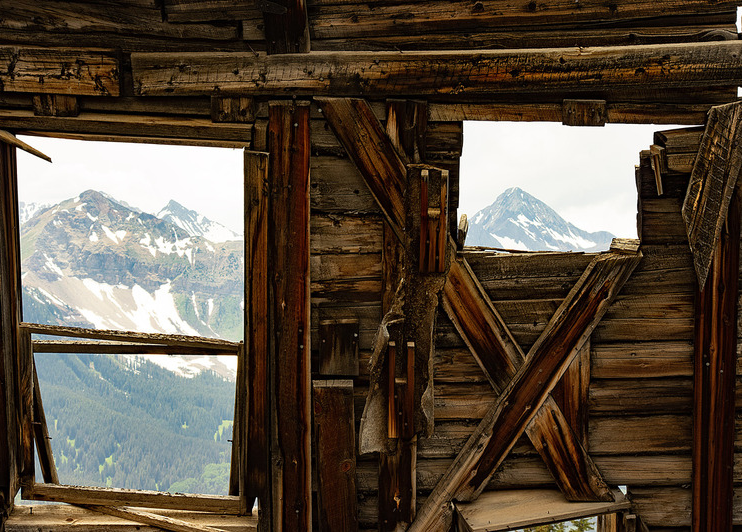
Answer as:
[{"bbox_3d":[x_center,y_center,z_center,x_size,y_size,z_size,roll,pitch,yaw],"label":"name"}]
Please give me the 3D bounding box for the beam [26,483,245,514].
[{"bbox_3d":[-0.920,0.909,9.073,0.864,0.066,0.055,3,6,0],"label":"beam"}]

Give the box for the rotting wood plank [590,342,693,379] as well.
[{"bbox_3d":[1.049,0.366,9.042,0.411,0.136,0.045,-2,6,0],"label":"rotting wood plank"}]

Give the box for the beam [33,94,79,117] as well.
[{"bbox_3d":[-1.144,-0.583,8.469,0.165,0.085,0.050,0,5,2],"label":"beam"}]

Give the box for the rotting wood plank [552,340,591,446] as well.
[{"bbox_3d":[0.772,0.493,9.016,0.147,0.445,0.045,1,7,0],"label":"rotting wood plank"}]

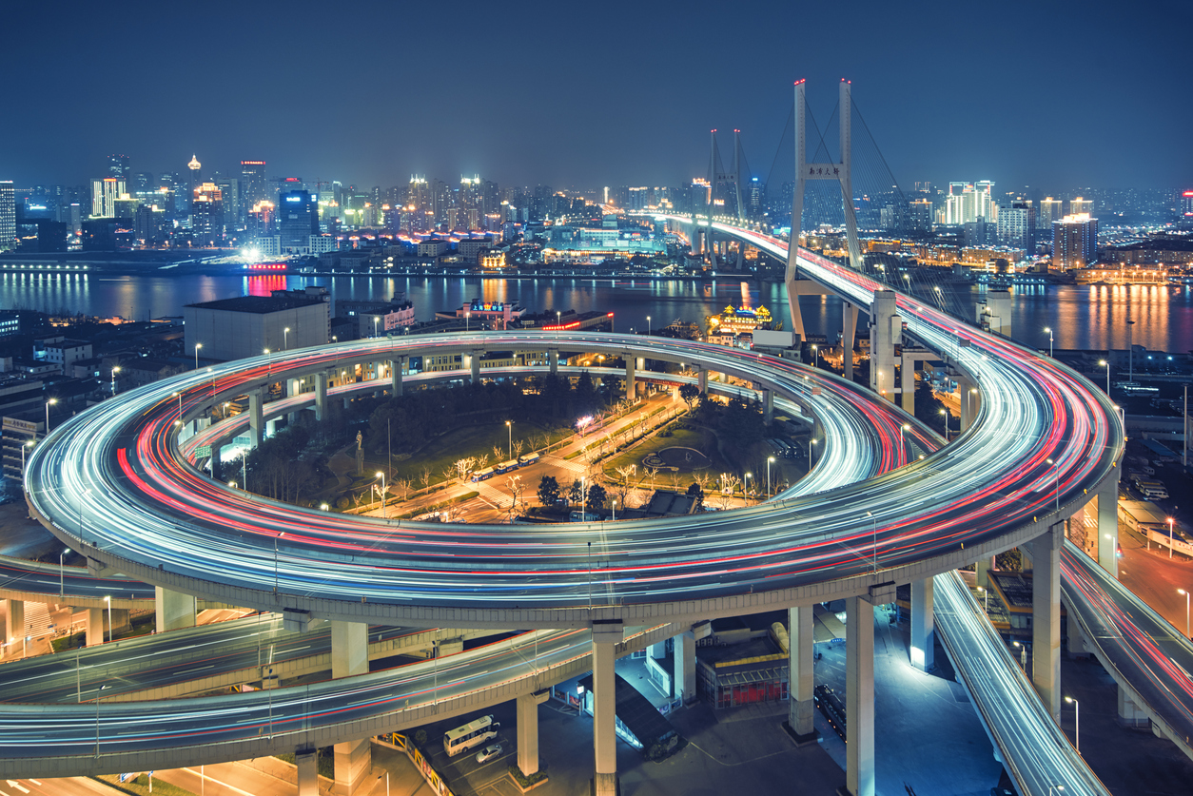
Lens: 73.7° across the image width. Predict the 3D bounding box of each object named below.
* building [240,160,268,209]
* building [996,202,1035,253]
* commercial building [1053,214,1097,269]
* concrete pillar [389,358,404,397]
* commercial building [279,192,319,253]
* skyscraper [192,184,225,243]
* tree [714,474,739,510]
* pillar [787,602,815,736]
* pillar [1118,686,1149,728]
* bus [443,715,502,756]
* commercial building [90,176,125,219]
[{"bbox_3d":[-681.165,-406.243,1580.000,40.000,136.000,34.000,-2,14,-8],"label":"building"},{"bbox_3d":[564.819,-227.787,1068.376,37.000,68.000,36.000,11,16,40],"label":"building"},{"bbox_3d":[541.127,-178.604,900.641,34.000,59.000,48.000,12,17,43],"label":"commercial building"},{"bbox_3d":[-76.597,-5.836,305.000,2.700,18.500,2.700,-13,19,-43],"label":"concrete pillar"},{"bbox_3d":[-416.150,-245.575,1110.000,41.000,88.000,26.000,0,13,0],"label":"commercial building"},{"bbox_3d":[-597.712,-281.905,1225.017,42.000,92.250,36.000,-4,13,-17],"label":"skyscraper"},{"bbox_3d":[36.239,26.283,222.000,6.400,9.300,6.200,0,13,0],"label":"tree"},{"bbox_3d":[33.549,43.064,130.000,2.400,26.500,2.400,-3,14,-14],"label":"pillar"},{"bbox_3d":[90.352,51.751,133.821,4.300,7.200,2.000,1,13,3],"label":"pillar"},{"bbox_3d":[-20.222,55.066,129.217,8.400,3.150,2.400,-8,15,-31],"label":"bus"},{"bbox_3d":[-904.467,-356.864,1470.000,52.000,104.000,30.000,-3,14,-11],"label":"commercial building"}]

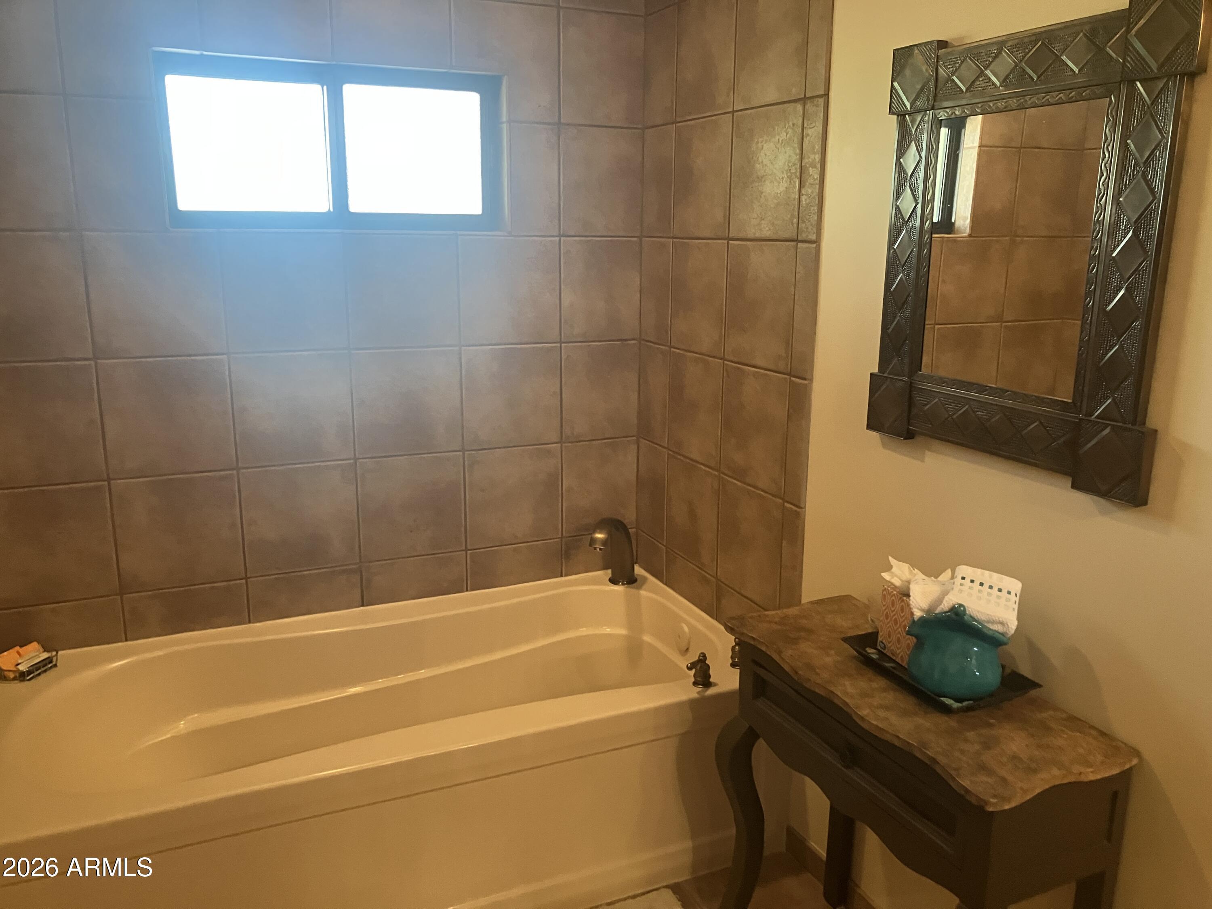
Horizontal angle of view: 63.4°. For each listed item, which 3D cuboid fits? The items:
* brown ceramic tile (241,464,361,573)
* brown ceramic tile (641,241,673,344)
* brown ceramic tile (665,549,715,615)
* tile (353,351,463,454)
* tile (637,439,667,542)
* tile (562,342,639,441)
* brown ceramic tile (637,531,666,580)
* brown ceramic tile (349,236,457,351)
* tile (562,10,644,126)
[{"bbox_3d":[-0.866,0.183,2.788,0.310,0.310,0.010,-5,14,-23],"label":"brown ceramic tile"},{"bbox_3d":[0.153,-0.490,2.925,0.010,0.304,0.191,-5,14,-23],"label":"brown ceramic tile"},{"bbox_3d":[0.251,0.381,2.904,0.010,0.126,0.302,-5,14,-24],"label":"brown ceramic tile"},{"bbox_3d":[-0.565,-0.149,2.798,0.306,0.304,0.010,-5,14,-23],"label":"tile"},{"bbox_3d":[0.149,0.113,3.080,0.010,0.305,0.195,-5,14,-24],"label":"tile"},{"bbox_3d":[-0.016,-0.199,3.035,0.256,0.304,0.010,-5,14,-23],"label":"tile"},{"bbox_3d":[0.148,0.333,3.170,0.010,0.123,0.191,-5,14,-23],"label":"brown ceramic tile"},{"bbox_3d":[-0.562,-0.451,2.727,0.305,0.305,0.010,-5,14,-24],"label":"brown ceramic tile"},{"bbox_3d":[-0.008,-1.107,2.825,0.263,0.305,0.010,-5,14,-24],"label":"tile"}]

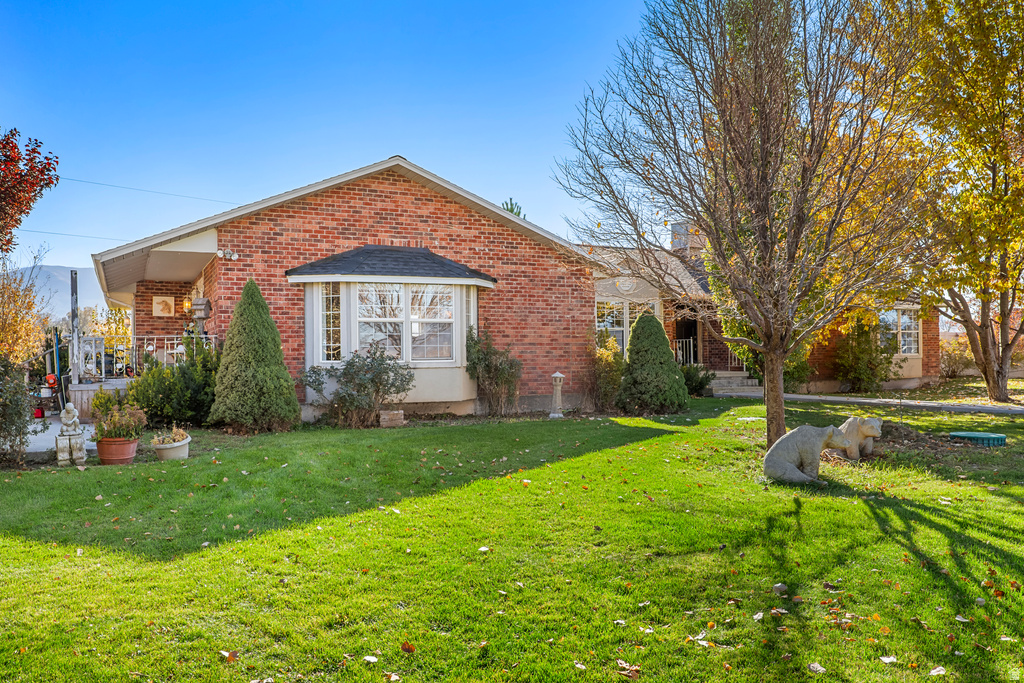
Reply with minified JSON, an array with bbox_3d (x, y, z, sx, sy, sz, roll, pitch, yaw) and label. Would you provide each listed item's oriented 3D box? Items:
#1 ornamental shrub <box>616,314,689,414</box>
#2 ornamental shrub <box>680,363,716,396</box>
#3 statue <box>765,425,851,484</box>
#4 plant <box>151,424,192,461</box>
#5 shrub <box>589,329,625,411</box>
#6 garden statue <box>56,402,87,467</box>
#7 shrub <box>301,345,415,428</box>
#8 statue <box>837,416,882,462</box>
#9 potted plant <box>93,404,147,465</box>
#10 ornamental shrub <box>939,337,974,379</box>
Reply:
[{"bbox_3d":[3.016,0.488,17.100,1.500,2.136,1.500,0,0,0],"label":"ornamental shrub"},{"bbox_3d":[4.937,1.011,21.200,1.000,0.905,0.950,0,0,0],"label":"ornamental shrub"},{"bbox_3d":[3.250,1.218,8.750,0.930,0.595,0.470,0,0,6],"label":"statue"},{"bbox_3d":[-4.309,1.287,10.050,0.460,0.467,0.440,0,0,-23],"label":"plant"},{"bbox_3d":[2.038,0.630,17.000,0.850,1.814,0.800,0,0,-26],"label":"shrub"},{"bbox_3d":[-5.447,1.156,9.850,0.340,0.804,0.330,0,0,-30],"label":"garden statue"},{"bbox_3d":[-2.573,0.750,13.350,1.800,1.400,1.400,0,0,-26],"label":"shrub"},{"bbox_3d":[4.380,1.248,10.450,0.450,0.525,0.820,0,0,-43],"label":"statue"},{"bbox_3d":[-4.903,1.168,9.950,0.610,0.762,0.580,0,0,-26],"label":"potted plant"},{"bbox_3d":[17.222,0.642,31.000,1.450,1.596,1.350,0,0,-26],"label":"ornamental shrub"}]

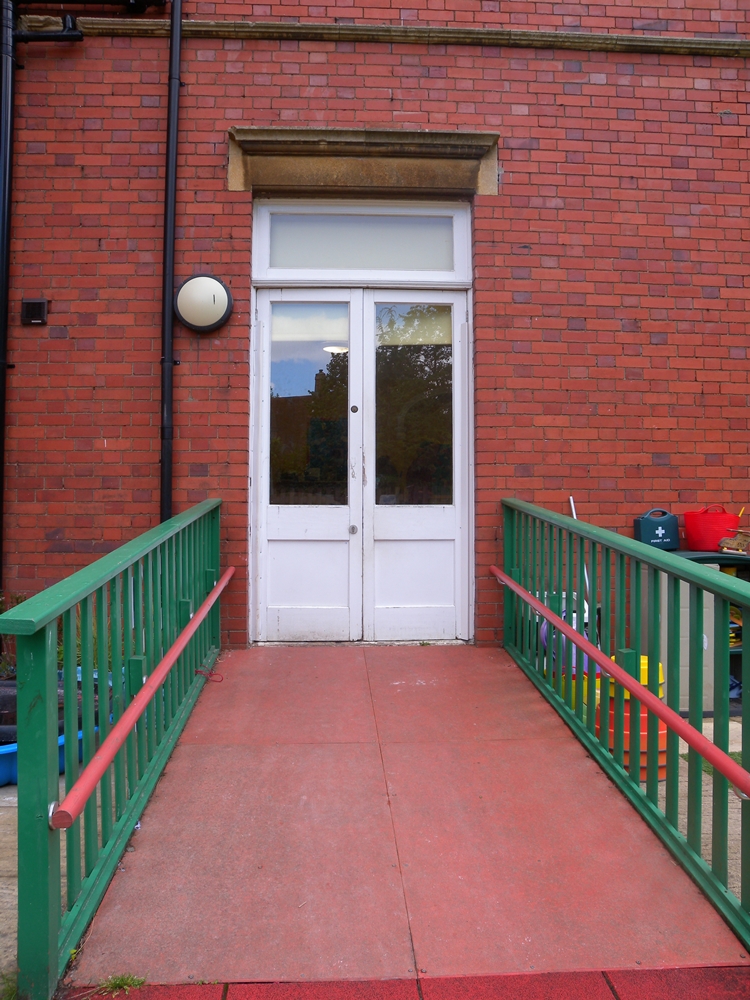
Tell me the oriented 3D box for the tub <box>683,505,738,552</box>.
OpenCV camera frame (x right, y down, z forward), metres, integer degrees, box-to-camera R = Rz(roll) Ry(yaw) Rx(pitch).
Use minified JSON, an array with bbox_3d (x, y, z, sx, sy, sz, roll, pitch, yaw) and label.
[{"bbox_3d":[1.965,0.166,4.720,0.325,0.280,0.325,0,-1,16],"label":"tub"}]

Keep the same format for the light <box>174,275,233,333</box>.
[{"bbox_3d":[-1.009,-1.156,4.765,0.345,0.345,0.110,0,-1,-3],"label":"light"}]

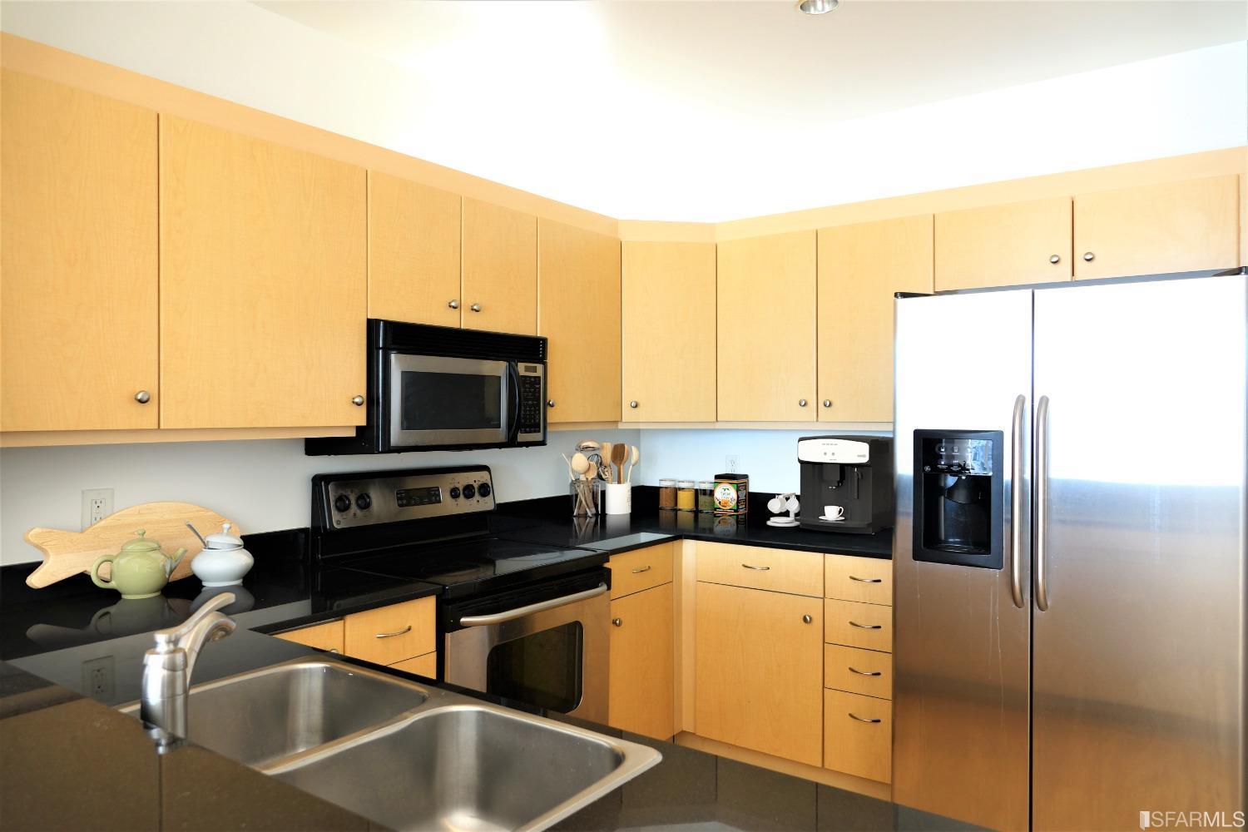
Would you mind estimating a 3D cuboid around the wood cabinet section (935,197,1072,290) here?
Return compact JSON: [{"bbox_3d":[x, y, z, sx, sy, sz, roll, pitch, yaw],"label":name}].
[{"bbox_3d":[1.415,-0.595,3.049,0.455,0.285,0.313,0,0,36],"label":"wood cabinet section"}]

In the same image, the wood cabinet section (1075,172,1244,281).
[{"bbox_3d":[1.780,-0.593,2.784,0.448,0.285,0.313,0,0,36],"label":"wood cabinet section"}]

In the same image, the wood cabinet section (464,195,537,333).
[{"bbox_3d":[-0.562,-0.518,3.049,0.318,0.444,0.381,0,0,36],"label":"wood cabinet section"}]

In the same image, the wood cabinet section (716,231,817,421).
[{"bbox_3d":[0.679,-0.358,3.584,0.457,0.766,0.313,0,0,36],"label":"wood cabinet section"}]

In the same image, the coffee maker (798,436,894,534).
[{"bbox_3d":[0.941,0.284,3.562,0.325,0.390,0.290,0,0,36],"label":"coffee maker"}]

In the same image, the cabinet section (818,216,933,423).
[{"bbox_3d":[1.047,-0.356,3.317,0.453,0.766,0.313,0,0,36],"label":"cabinet section"}]

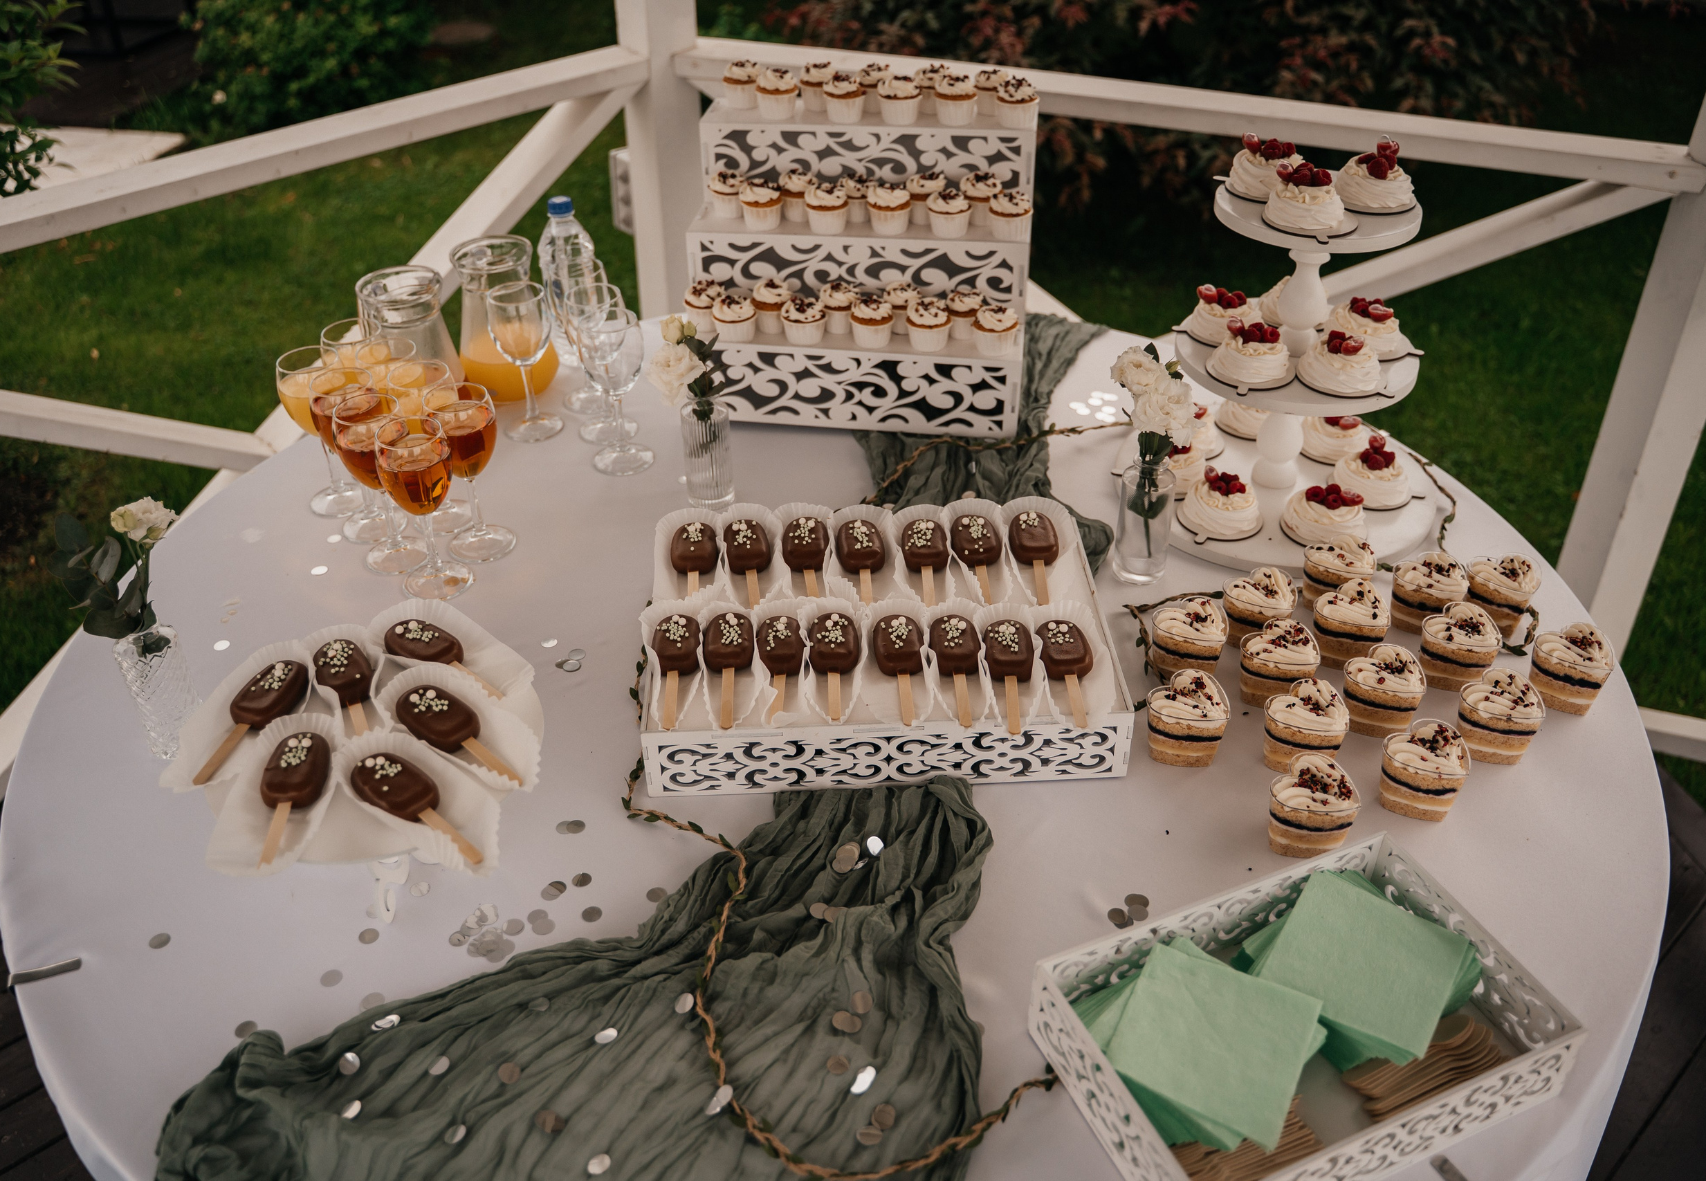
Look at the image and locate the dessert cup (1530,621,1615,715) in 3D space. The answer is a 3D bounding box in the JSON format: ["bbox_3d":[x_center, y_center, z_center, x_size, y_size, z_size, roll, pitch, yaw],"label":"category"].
[{"bbox_3d":[0.653,0.075,1.243,0.076,0.061,0.070,-18,38,-24],"label":"dessert cup"}]

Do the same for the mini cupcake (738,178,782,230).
[{"bbox_3d":[-0.111,-0.471,1.673,0.052,0.054,0.052,4,36,7],"label":"mini cupcake"}]

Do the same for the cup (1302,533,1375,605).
[{"bbox_3d":[0.474,-0.009,1.337,0.066,0.062,0.067,-24,41,-29],"label":"cup"}]

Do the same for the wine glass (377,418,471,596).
[{"bbox_3d":[-0.462,-0.087,1.485,0.082,0.188,0.082,-1,36,0],"label":"wine glass"}]

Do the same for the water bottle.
[{"bbox_3d":[-0.393,-0.427,1.892,0.064,0.225,0.064,0,35,0],"label":"water bottle"}]

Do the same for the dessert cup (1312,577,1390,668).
[{"bbox_3d":[0.465,0.037,1.271,0.066,0.062,0.067,-19,39,-24],"label":"dessert cup"}]

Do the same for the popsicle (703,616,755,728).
[{"bbox_3d":[-0.107,0.069,1.189,0.044,0.022,0.152,-3,36,-1],"label":"popsicle"}]

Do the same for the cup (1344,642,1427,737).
[{"bbox_3d":[0.474,0.095,1.219,0.073,0.060,0.069,-24,42,-28],"label":"cup"}]

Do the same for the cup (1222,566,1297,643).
[{"bbox_3d":[0.413,0.026,1.377,0.074,0.062,0.076,-20,40,-26],"label":"cup"}]

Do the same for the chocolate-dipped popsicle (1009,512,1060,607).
[{"bbox_3d":[0.174,-0.032,1.313,0.044,0.020,0.150,2,34,3],"label":"chocolate-dipped popsicle"}]

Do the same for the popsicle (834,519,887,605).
[{"bbox_3d":[0.012,-0.025,1.402,0.049,0.025,0.158,-2,36,-2],"label":"popsicle"}]

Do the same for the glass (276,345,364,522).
[{"bbox_3d":[-0.607,-0.179,1.581,0.078,0.180,0.078,0,35,0],"label":"glass"}]

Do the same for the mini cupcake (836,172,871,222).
[{"bbox_3d":[0.006,-0.478,1.665,0.052,0.055,0.052,3,36,6],"label":"mini cupcake"}]

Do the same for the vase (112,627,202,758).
[{"bbox_3d":[-0.585,0.088,1.172,0.056,0.112,0.056,0,35,0],"label":"vase"}]

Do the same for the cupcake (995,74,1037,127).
[{"bbox_3d":[0.200,-0.597,1.678,0.054,0.056,0.054,5,36,8],"label":"cupcake"}]

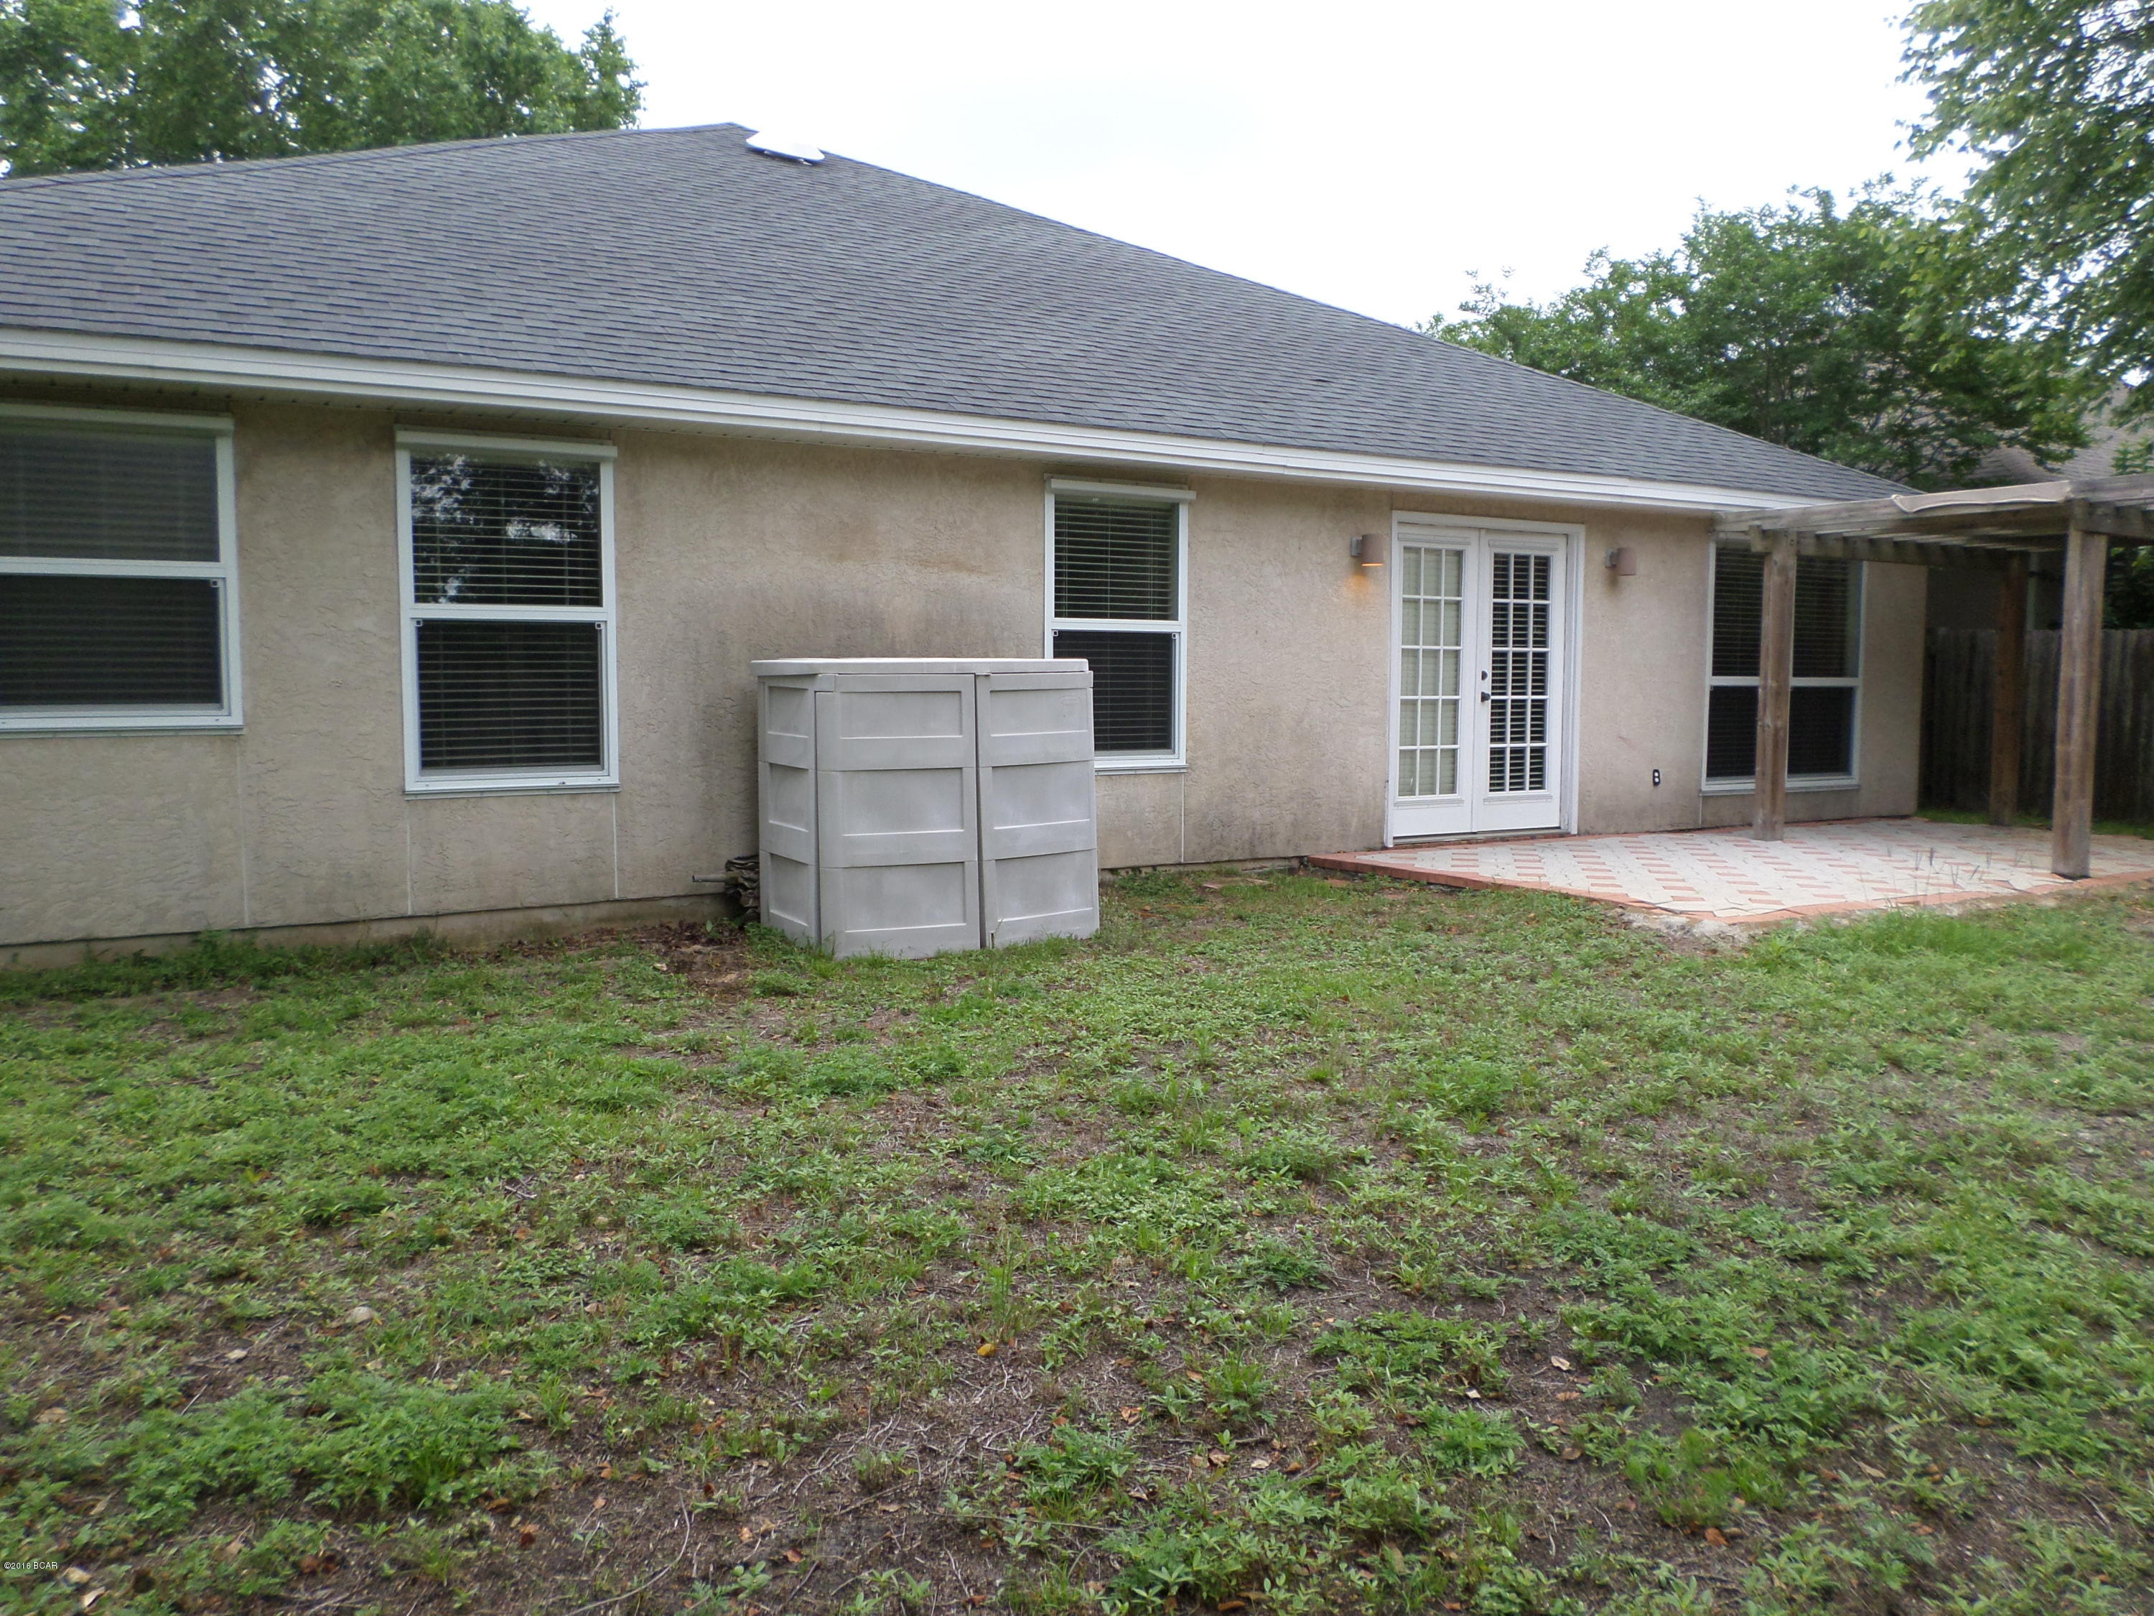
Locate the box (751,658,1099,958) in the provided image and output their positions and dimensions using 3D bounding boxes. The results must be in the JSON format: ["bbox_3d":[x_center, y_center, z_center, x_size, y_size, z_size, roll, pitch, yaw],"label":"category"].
[{"bbox_3d":[-0.702,-0.050,7.487,1.395,1.309,0.972,-3,5,-31],"label":"box"}]

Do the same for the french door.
[{"bbox_3d":[2.669,-0.830,10.275,1.541,1.992,0.100,-3,5,-29],"label":"french door"}]

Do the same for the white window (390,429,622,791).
[{"bbox_3d":[-2.619,-0.886,7.222,0.960,1.626,0.100,-3,5,-29],"label":"white window"}]

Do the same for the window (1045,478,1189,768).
[{"bbox_3d":[0.237,-1.015,8.827,0.935,1.633,0.100,-3,5,-29],"label":"window"}]

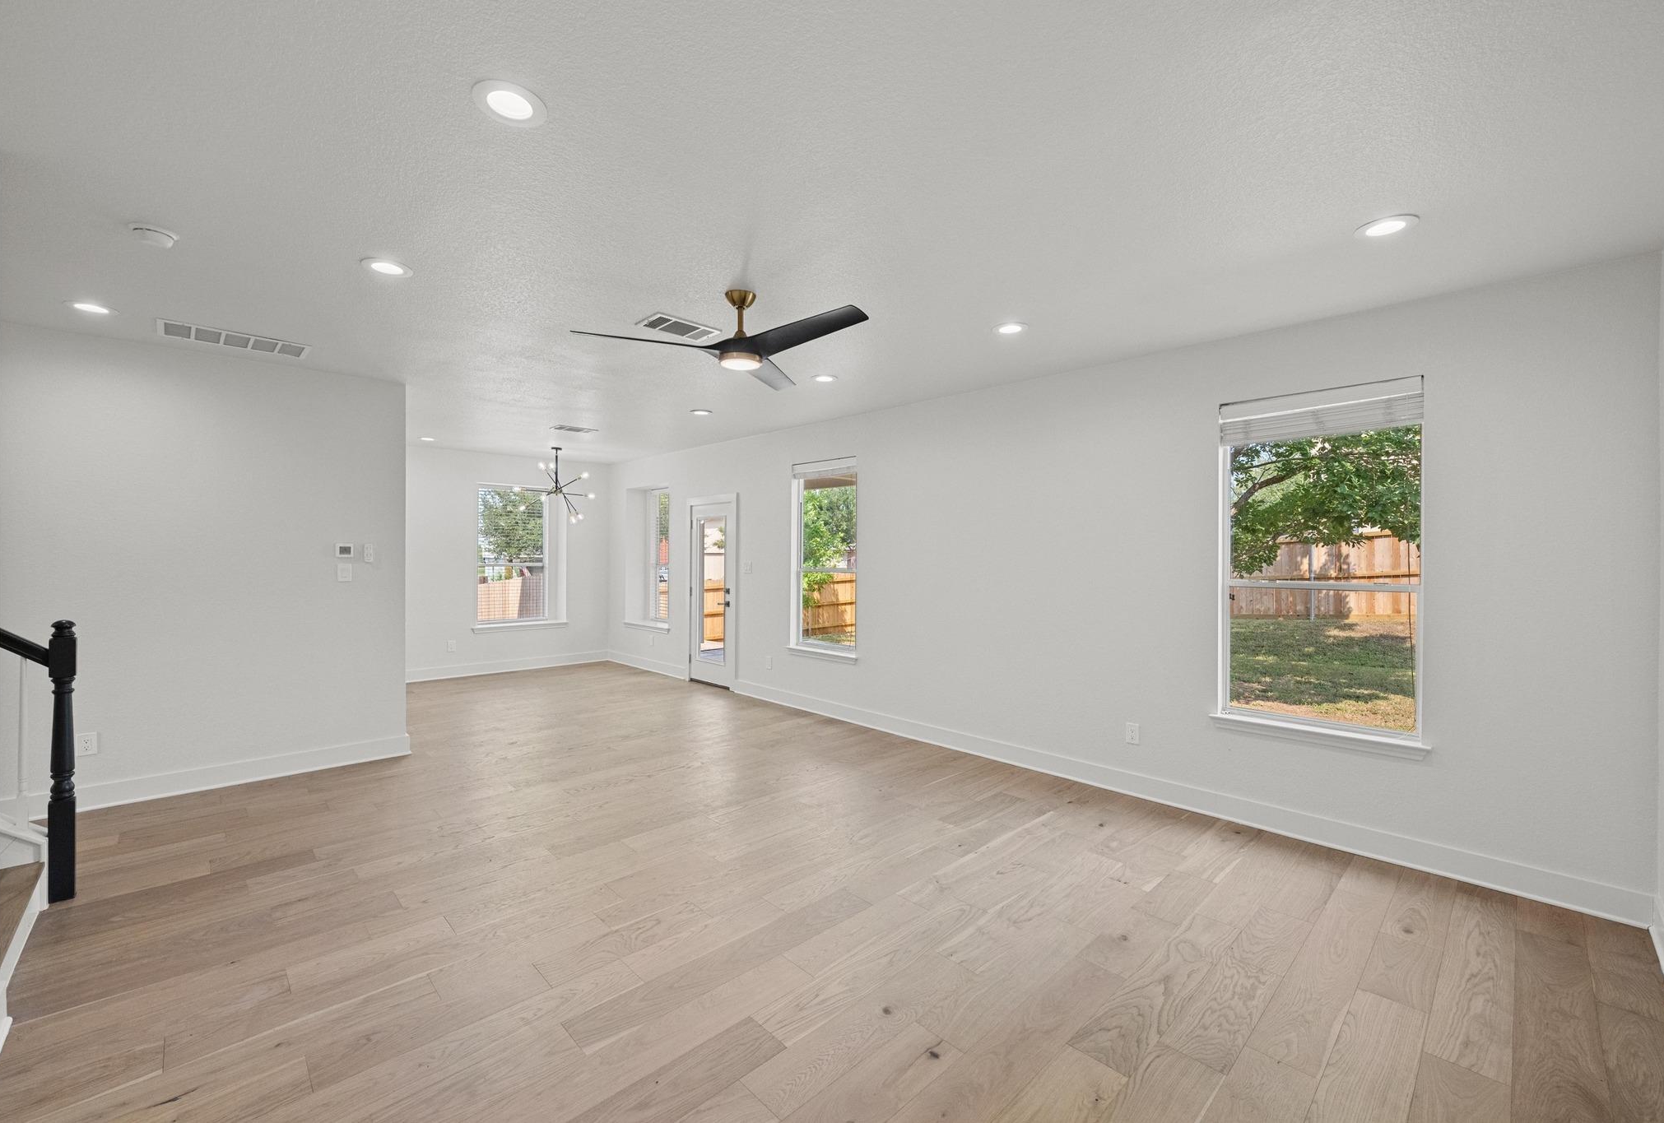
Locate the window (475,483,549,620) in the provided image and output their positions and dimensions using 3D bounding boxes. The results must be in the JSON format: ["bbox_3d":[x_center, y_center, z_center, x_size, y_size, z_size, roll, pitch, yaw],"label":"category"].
[{"bbox_3d":[-4.211,-0.078,8.707,0.890,1.800,0.100,0,1,-44],"label":"window"}]

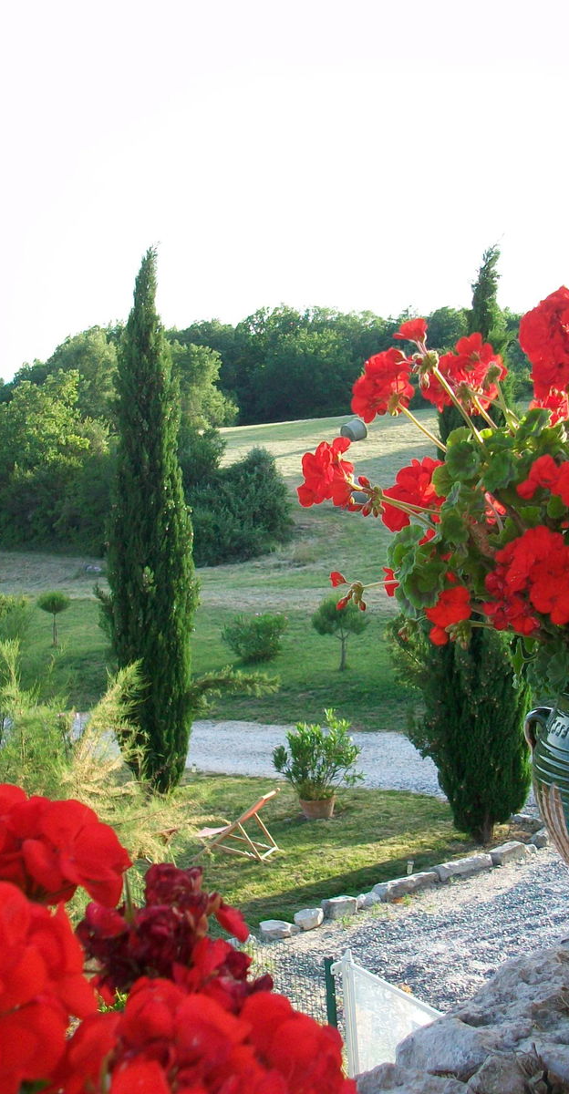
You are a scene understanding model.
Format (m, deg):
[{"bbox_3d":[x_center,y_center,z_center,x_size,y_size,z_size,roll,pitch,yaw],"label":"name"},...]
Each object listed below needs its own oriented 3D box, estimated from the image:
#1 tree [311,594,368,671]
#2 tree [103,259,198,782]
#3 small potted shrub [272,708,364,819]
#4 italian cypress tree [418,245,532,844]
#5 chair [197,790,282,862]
[{"bbox_3d":[1.309,2.021,31.854,1.346,1.821,1.346,0,5,0],"label":"tree"},{"bbox_3d":[-2.248,-0.383,22.830,1.543,9.183,1.543,0,5,0],"label":"tree"},{"bbox_3d":[0.538,3.449,21.518,1.455,1.777,1.382,0,5,0],"label":"small potted shrub"},{"bbox_3d":[2.880,0.051,19.958,1.636,8.820,1.636,0,5,0],"label":"italian cypress tree"},{"bbox_3d":[-0.689,4.057,19.598,1.120,0.910,0.580,1,5,16],"label":"chair"}]

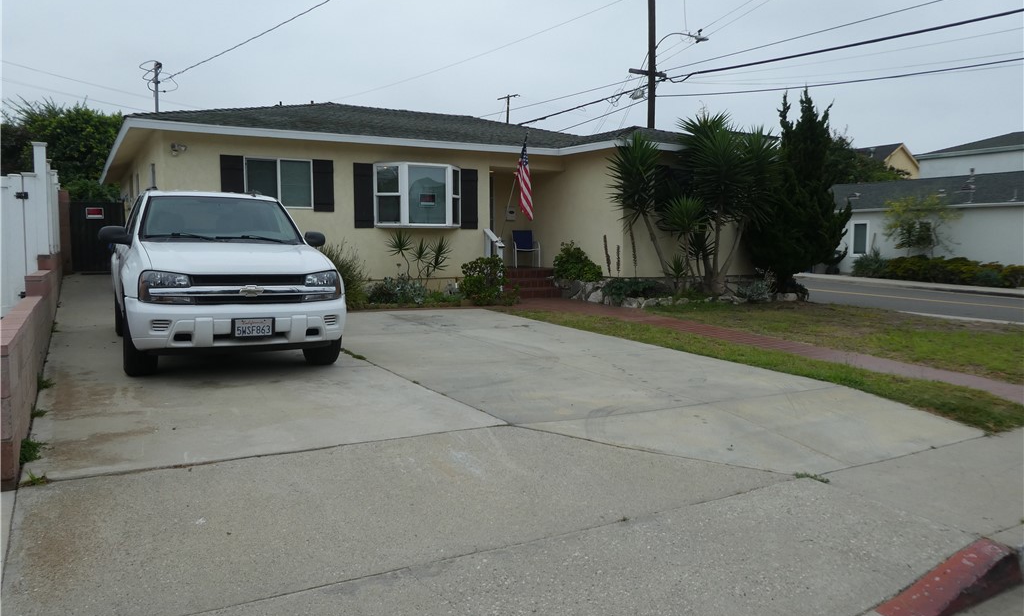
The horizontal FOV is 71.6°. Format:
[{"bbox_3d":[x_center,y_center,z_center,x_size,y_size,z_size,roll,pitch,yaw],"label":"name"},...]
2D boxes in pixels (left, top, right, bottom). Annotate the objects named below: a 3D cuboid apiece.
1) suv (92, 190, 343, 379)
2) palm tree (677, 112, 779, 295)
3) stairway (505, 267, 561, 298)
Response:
[{"bbox_3d":[-3.278,-0.455,7.787,1.930,1.790,4.870,-2,6,-30],"label":"suv"},{"bbox_3d":[4.178,-2.013,13.983,1.900,3.500,1.750,-4,7,-31],"label":"palm tree"},{"bbox_3d":[0.306,-0.526,14.842,1.400,0.570,0.800,-4,7,-31],"label":"stairway"}]

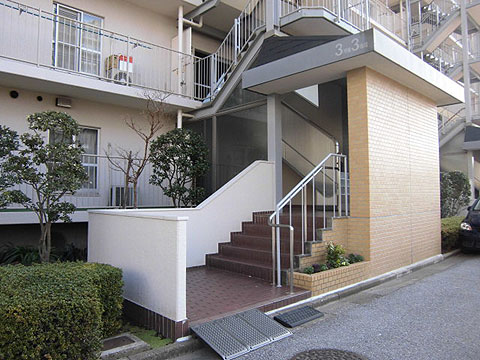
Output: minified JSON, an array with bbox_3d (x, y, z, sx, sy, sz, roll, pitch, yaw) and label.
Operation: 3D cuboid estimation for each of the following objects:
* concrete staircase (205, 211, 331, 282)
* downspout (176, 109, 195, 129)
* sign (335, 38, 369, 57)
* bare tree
[{"bbox_3d":[0.484,1.030,6.070,1.392,0.881,1.684,3,-4,-43],"label":"concrete staircase"},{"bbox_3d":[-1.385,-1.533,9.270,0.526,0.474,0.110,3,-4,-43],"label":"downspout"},{"bbox_3d":[1.655,-1.988,5.359,0.020,0.190,0.541,3,-4,-43],"label":"sign"},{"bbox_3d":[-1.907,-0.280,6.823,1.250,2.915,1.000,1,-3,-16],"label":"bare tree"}]

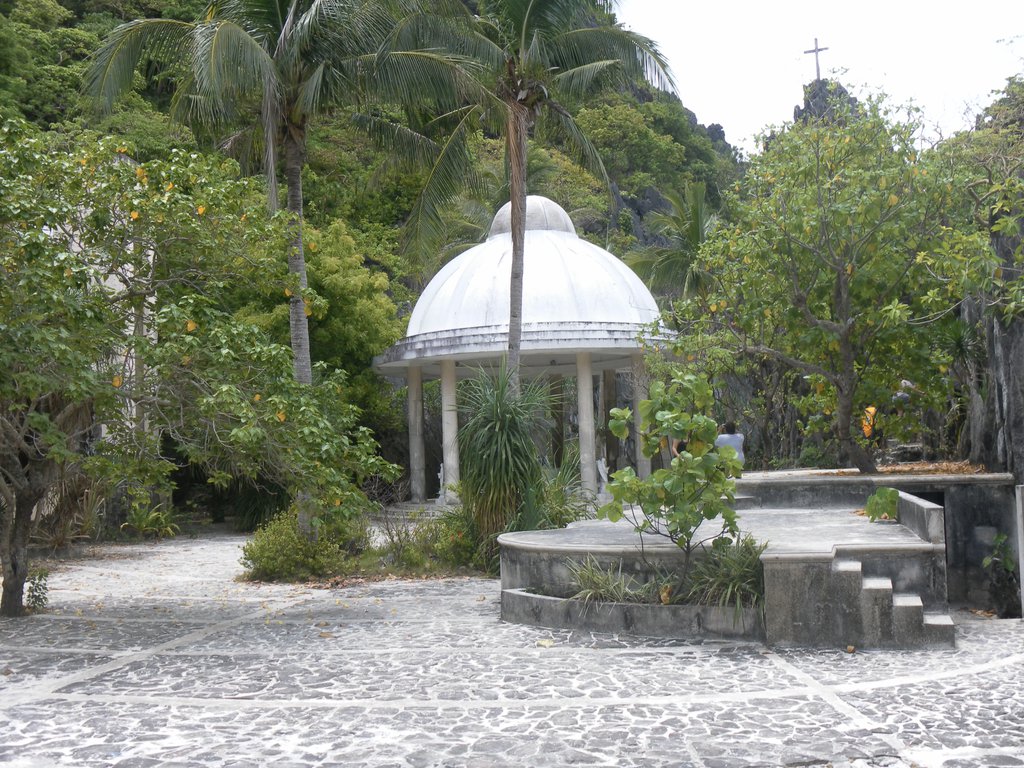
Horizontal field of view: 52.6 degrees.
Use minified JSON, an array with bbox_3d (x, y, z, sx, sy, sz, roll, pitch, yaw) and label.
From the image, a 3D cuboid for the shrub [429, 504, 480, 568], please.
[{"bbox_3d":[-0.850,2.300,15.593,0.800,0.935,0.800,-2,-3,-3],"label":"shrub"}]

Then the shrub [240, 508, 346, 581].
[{"bbox_3d":[-3.237,2.356,15.394,1.620,0.976,1.450,-1,-4,-12],"label":"shrub"}]

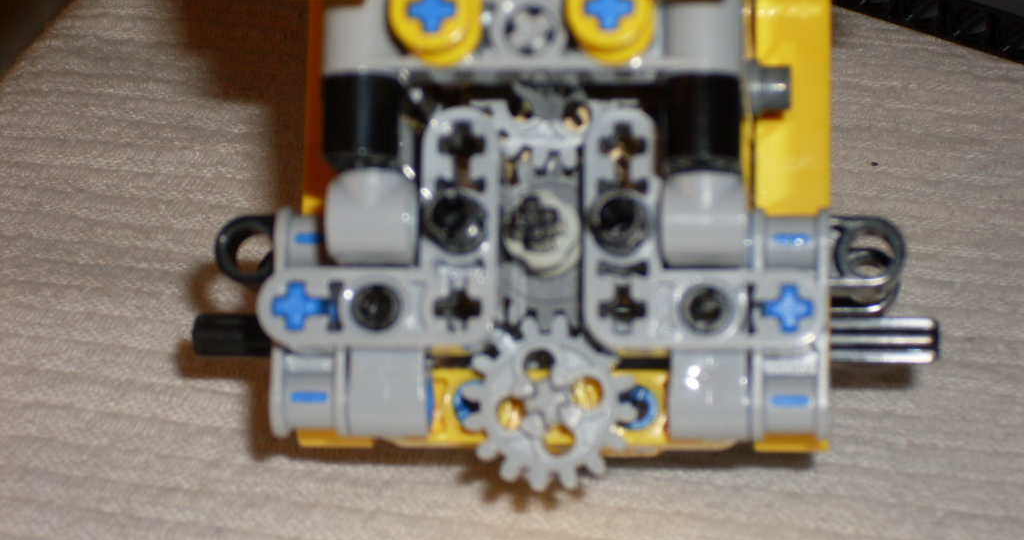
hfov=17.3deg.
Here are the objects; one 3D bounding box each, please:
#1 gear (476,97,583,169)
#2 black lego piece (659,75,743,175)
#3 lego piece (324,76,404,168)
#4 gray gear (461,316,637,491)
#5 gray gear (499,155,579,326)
[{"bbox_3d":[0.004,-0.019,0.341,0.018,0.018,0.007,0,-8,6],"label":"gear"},{"bbox_3d":[0.018,-0.014,0.315,0.007,0.008,0.007,0,-8,6],"label":"black lego piece"},{"bbox_3d":[-0.014,-0.014,0.318,0.007,0.008,0.007,0,-8,6],"label":"lego piece"},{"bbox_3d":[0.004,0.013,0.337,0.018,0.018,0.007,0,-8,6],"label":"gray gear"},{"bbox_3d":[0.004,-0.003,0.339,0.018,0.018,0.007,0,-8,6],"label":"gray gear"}]

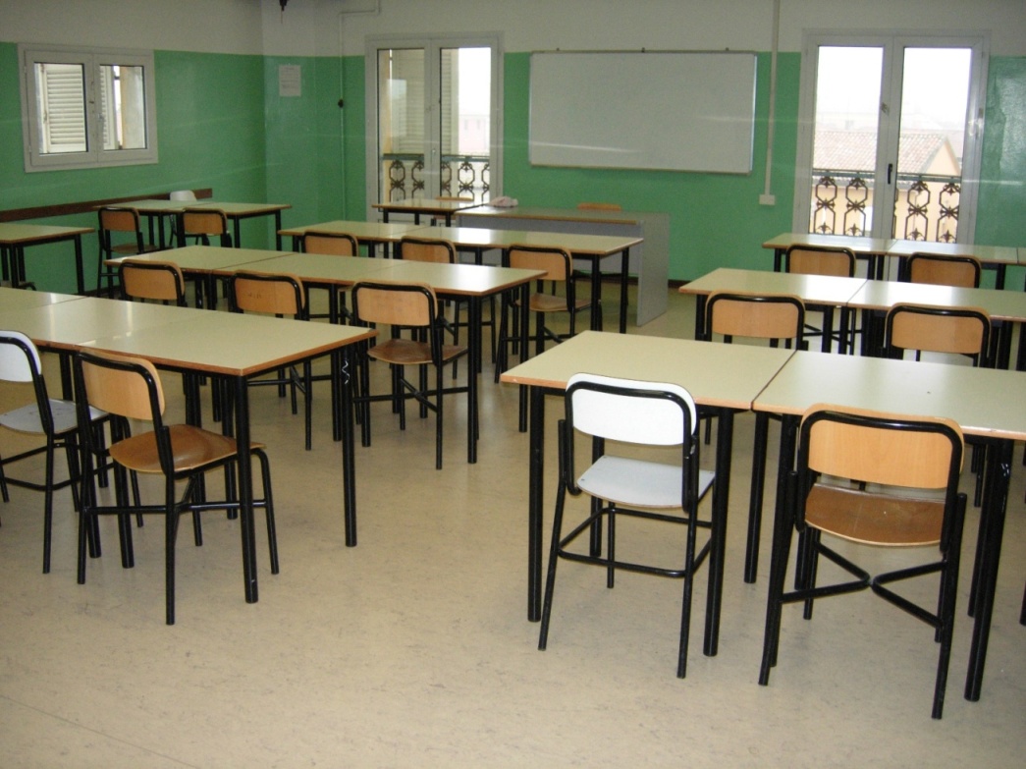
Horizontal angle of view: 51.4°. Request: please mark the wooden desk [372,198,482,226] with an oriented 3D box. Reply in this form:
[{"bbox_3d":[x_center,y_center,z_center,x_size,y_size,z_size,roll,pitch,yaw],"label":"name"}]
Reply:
[{"bbox_3d":[-0.642,-1.075,8.639,0.700,0.760,0.700,6,15,21],"label":"wooden desk"}]

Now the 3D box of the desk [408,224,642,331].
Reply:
[{"bbox_3d":[-0.015,-0.494,6.370,1.414,0.768,0.687,7,16,23],"label":"desk"}]

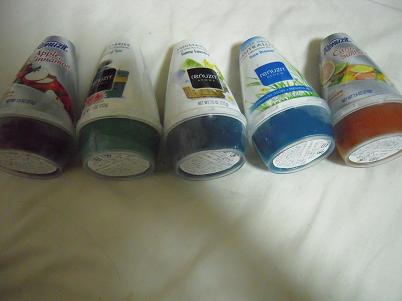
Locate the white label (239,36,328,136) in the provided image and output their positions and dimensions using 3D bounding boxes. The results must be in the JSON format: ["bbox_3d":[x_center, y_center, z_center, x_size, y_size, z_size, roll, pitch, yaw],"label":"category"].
[{"bbox_3d":[0.069,-0.063,0.325,0.075,0.075,0.115,-16,59,2],"label":"white label"}]

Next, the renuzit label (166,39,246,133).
[{"bbox_3d":[-0.004,-0.059,0.320,0.075,0.075,0.115,-2,62,-14],"label":"renuzit label"}]

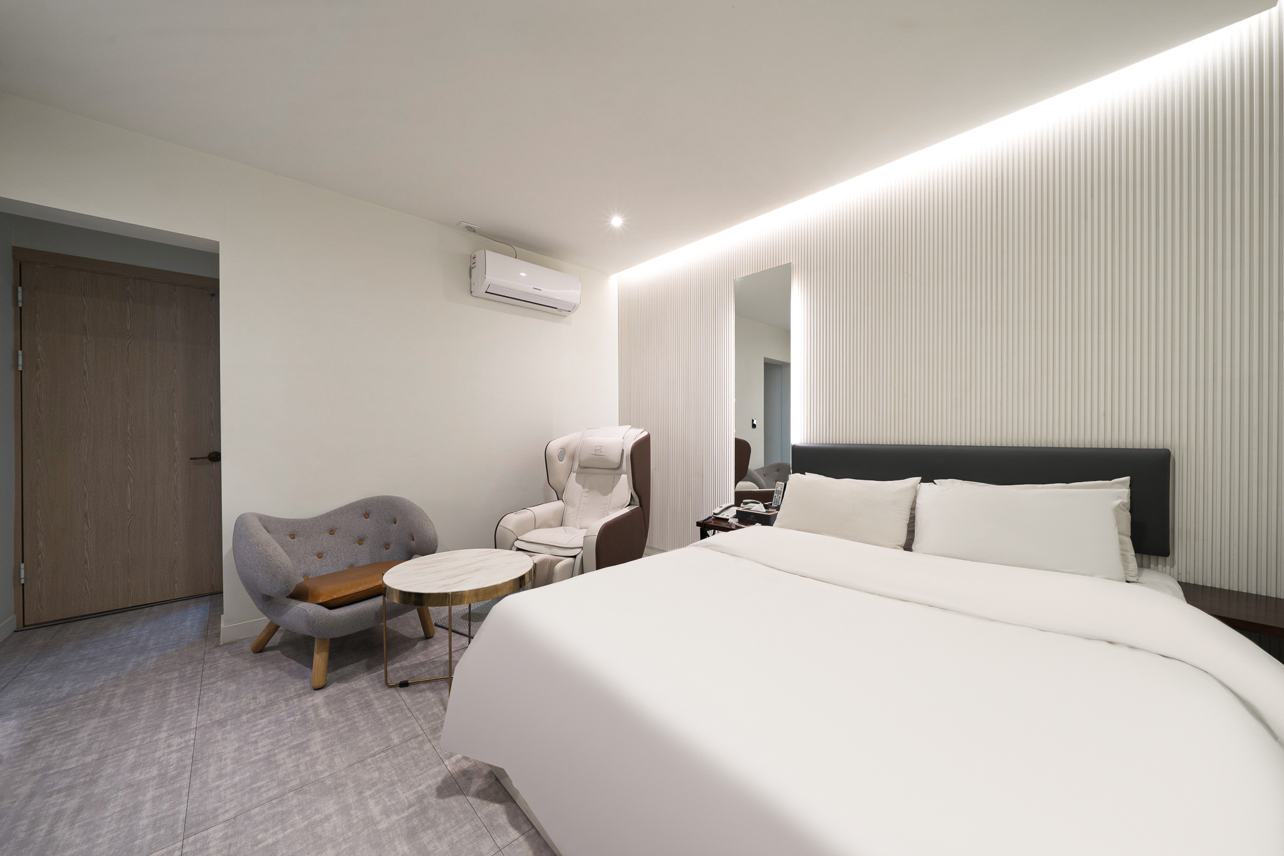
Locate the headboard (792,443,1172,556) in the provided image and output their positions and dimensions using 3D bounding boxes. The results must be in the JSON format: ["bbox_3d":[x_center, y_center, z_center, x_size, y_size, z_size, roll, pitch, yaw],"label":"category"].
[{"bbox_3d":[1.532,0.298,2.232,0.080,0.415,1.535,-1,0,-44],"label":"headboard"}]

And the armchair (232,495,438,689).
[{"bbox_3d":[-1.529,0.766,2.215,0.760,0.690,0.860,0,0,32],"label":"armchair"}]

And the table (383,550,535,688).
[{"bbox_3d":[-0.844,0.882,2.020,0.650,0.450,0.650,-1,0,-44],"label":"table"}]

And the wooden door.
[{"bbox_3d":[-3.156,0.079,2.680,0.870,2.060,0.070,-1,0,-44],"label":"wooden door"}]

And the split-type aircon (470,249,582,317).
[{"bbox_3d":[-0.871,-1.109,3.320,0.820,0.290,0.230,-1,0,-44],"label":"split-type aircon"}]

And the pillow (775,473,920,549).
[{"bbox_3d":[1.095,0.433,2.342,0.700,0.410,0.150,0,-27,46],"label":"pillow"}]

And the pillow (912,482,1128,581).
[{"bbox_3d":[1.565,0.420,1.839,0.700,0.410,0.150,0,-23,46],"label":"pillow"}]

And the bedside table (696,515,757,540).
[{"bbox_3d":[0.690,0.851,2.852,0.410,0.475,0.460,-1,0,-44],"label":"bedside table"}]

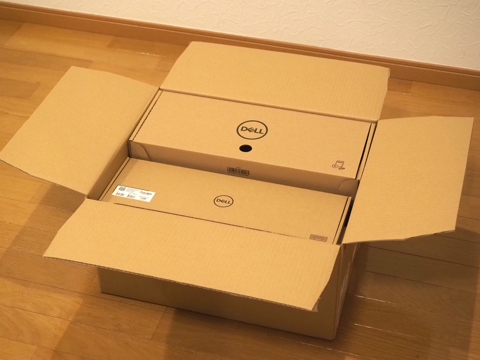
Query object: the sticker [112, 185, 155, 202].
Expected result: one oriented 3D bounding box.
[{"bbox_3d":[-0.204,0.025,1.654,0.078,0.002,0.031,10,40,14],"label":"sticker"}]

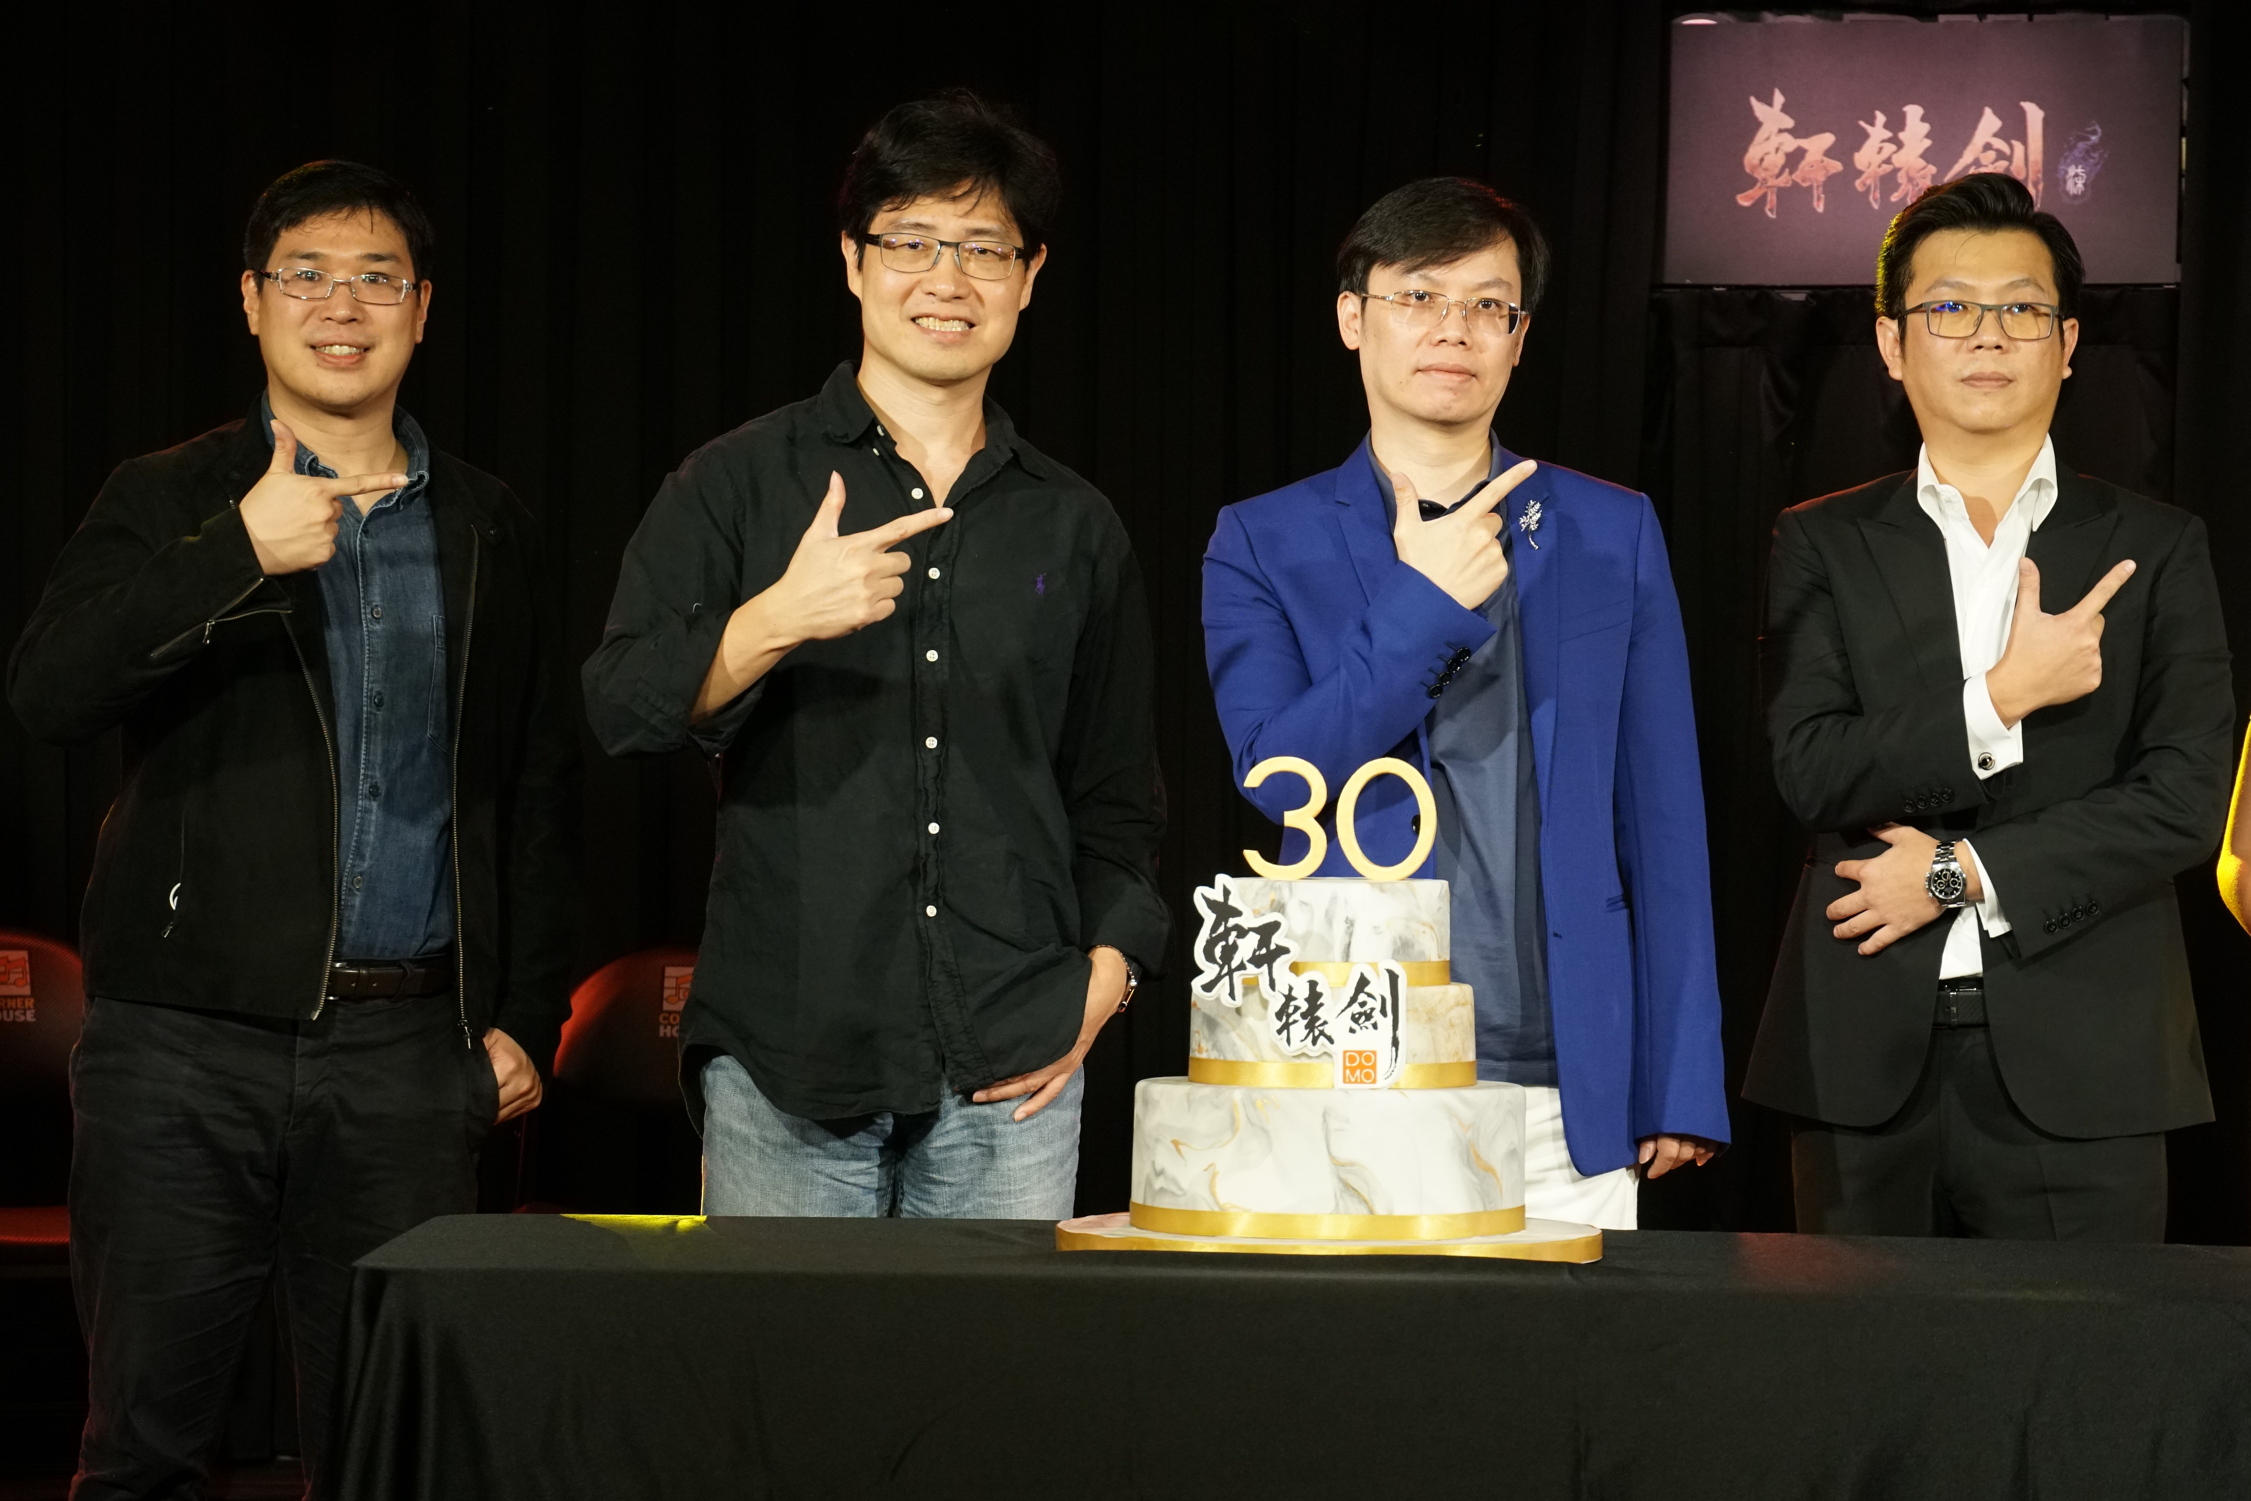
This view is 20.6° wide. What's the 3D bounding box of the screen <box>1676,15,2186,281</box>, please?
[{"bbox_3d":[1.330,-0.998,10.300,0.867,0.450,0.060,1,-1,6],"label":"screen"}]

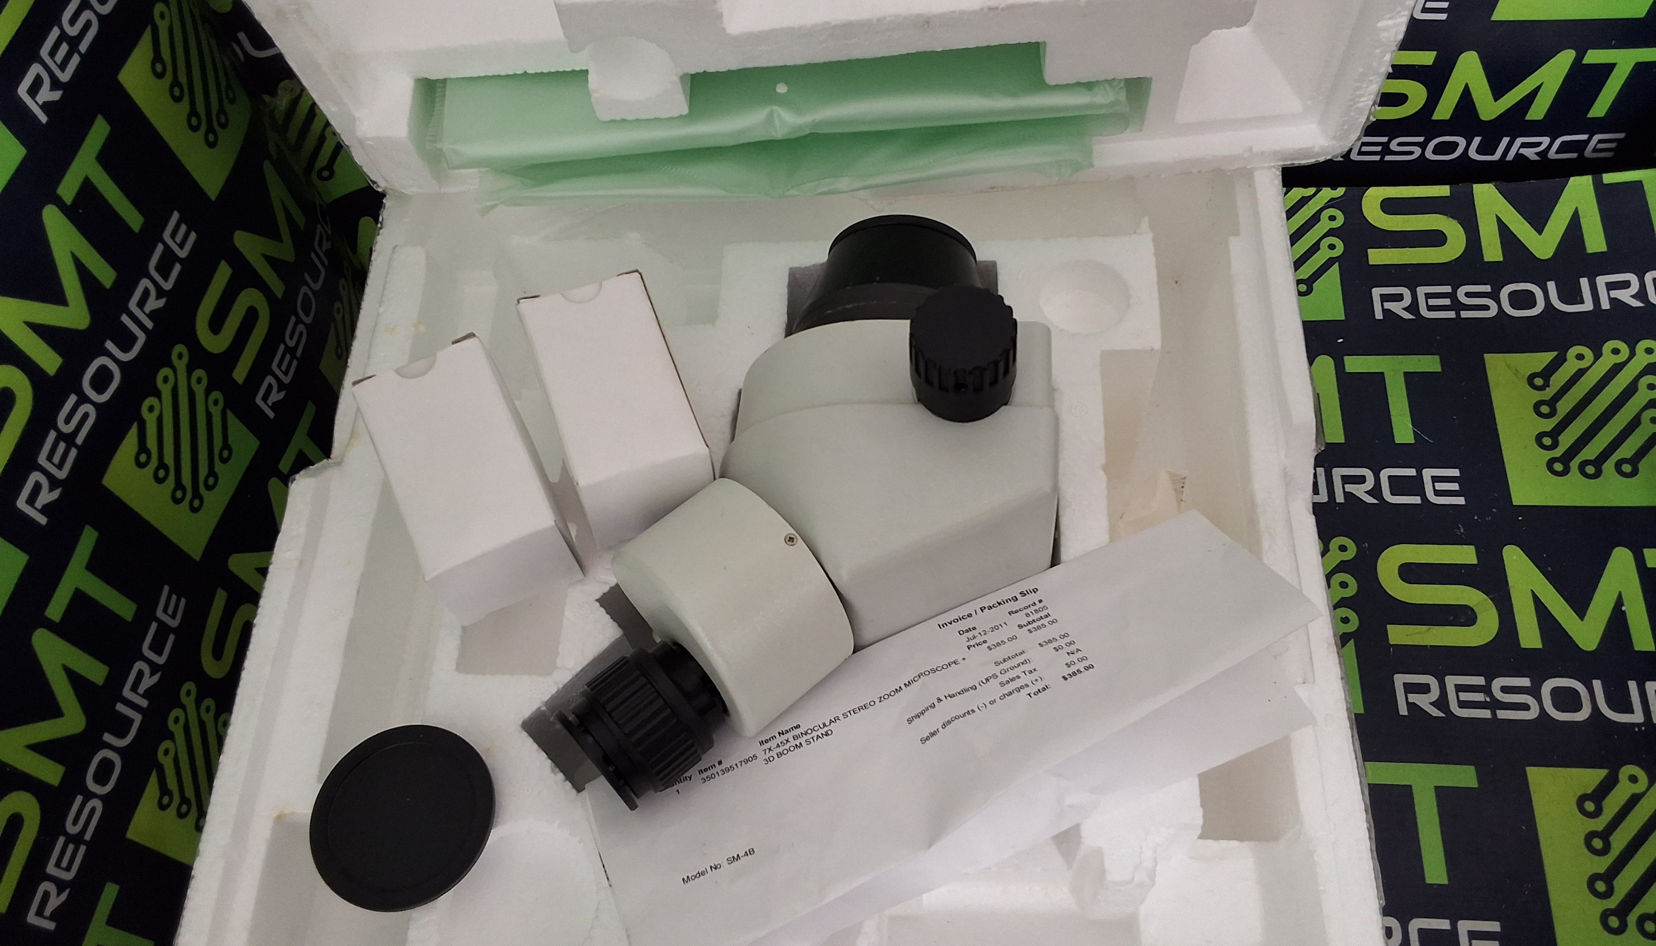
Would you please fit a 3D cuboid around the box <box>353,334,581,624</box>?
[{"bbox_3d":[-0.115,0.003,0.432,0.041,0.041,0.075,-24,65,-9],"label":"box"}]

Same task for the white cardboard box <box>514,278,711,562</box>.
[{"bbox_3d":[-0.069,-0.021,0.443,0.041,0.041,0.075,-17,60,-12],"label":"white cardboard box"}]

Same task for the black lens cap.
[{"bbox_3d":[-0.126,0.104,0.399,0.057,0.008,0.057,-2,62,3],"label":"black lens cap"}]

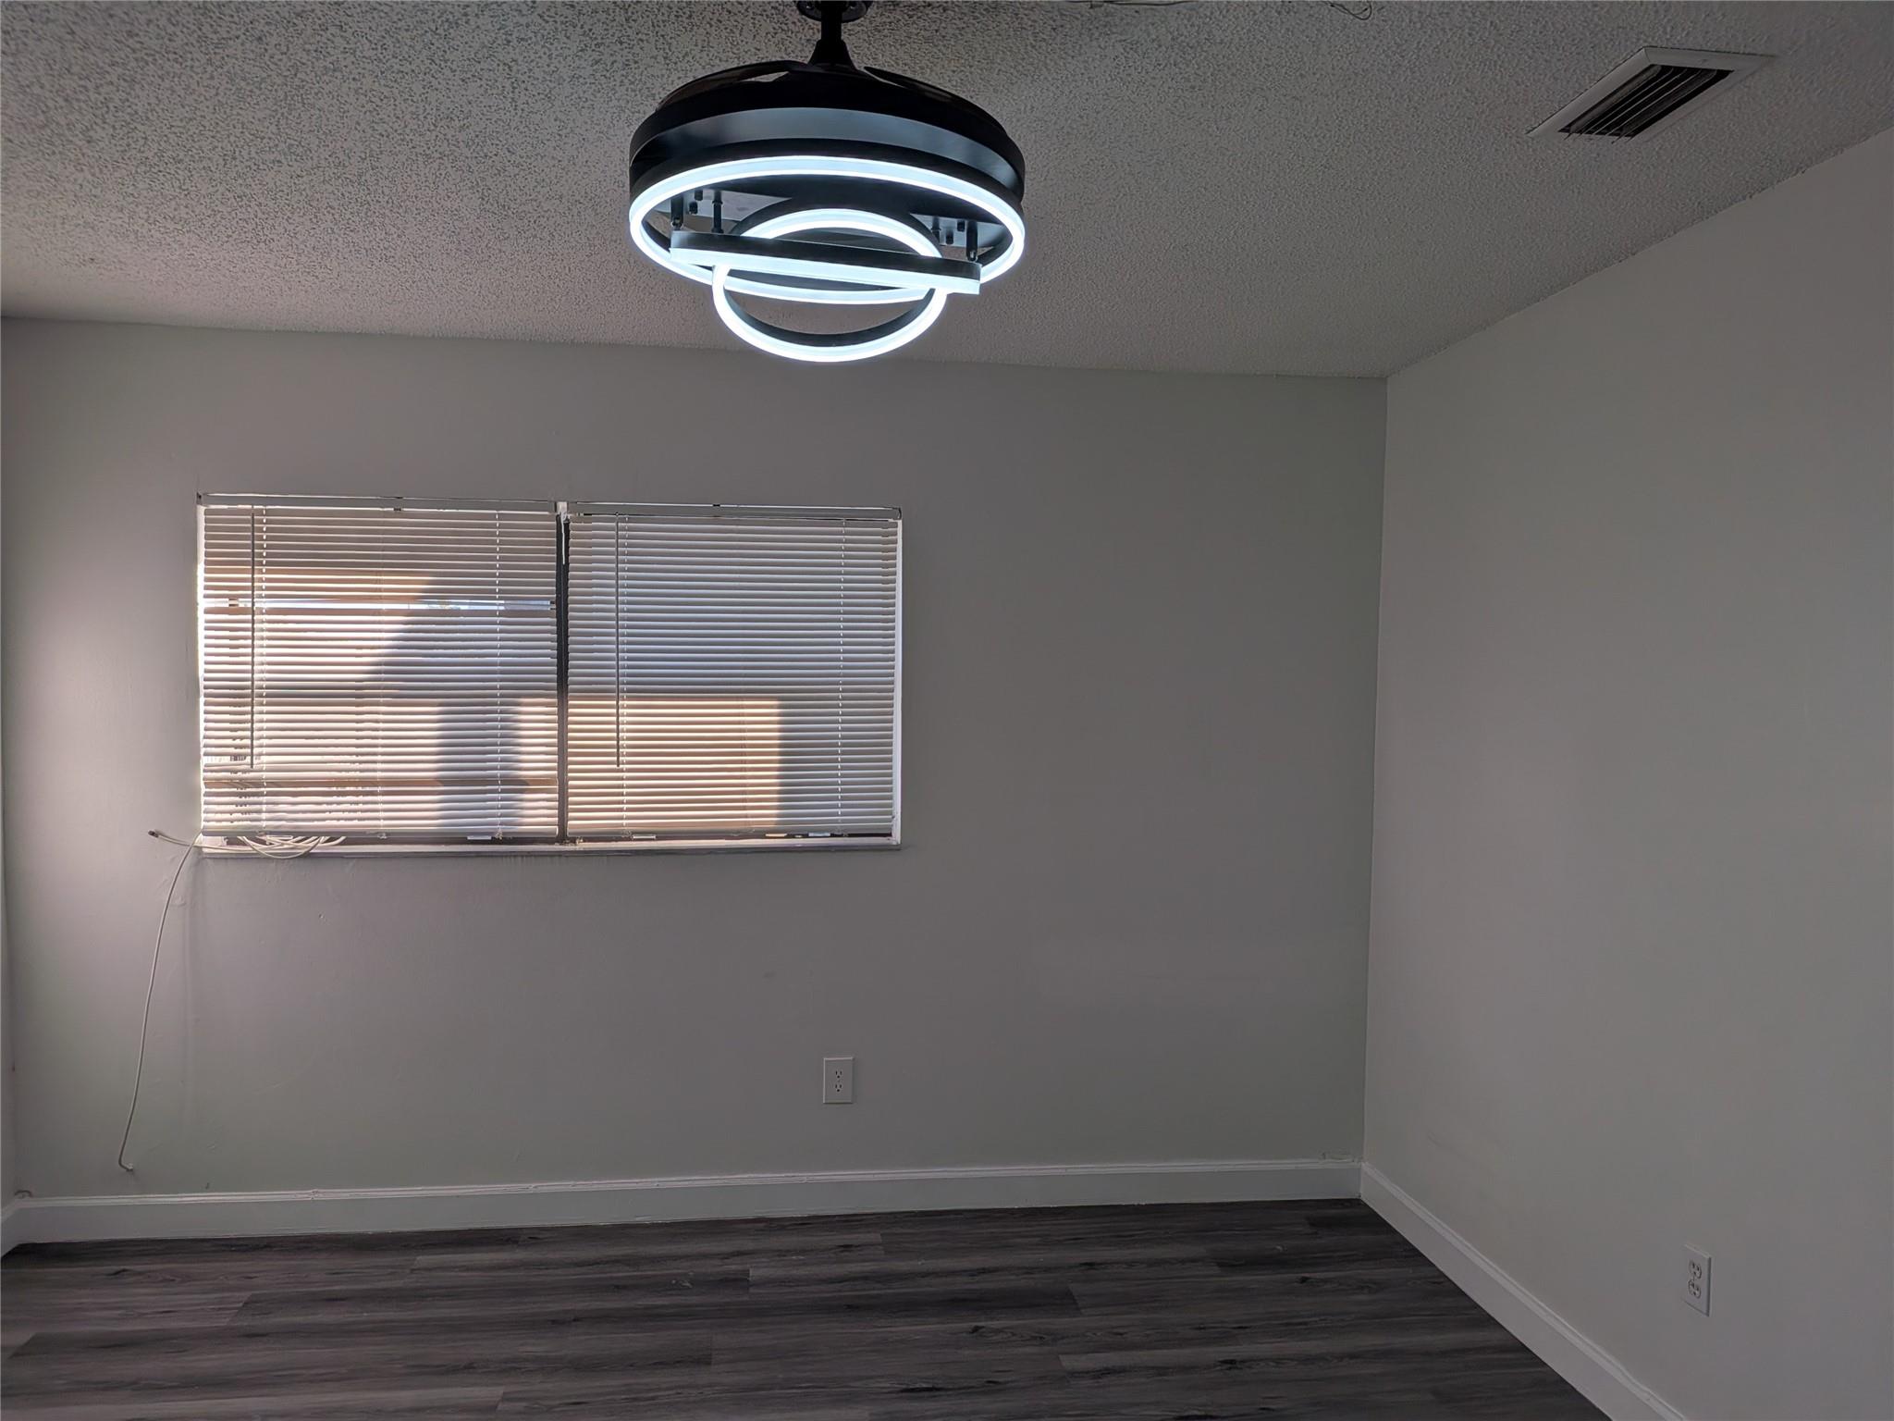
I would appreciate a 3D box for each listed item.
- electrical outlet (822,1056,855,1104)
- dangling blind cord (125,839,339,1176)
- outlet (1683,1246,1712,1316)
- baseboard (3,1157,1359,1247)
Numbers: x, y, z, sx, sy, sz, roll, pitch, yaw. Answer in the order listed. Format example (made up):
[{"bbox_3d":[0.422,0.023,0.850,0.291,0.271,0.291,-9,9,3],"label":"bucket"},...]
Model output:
[{"bbox_3d":[-0.307,1.057,3.742,0.086,0.132,0.010,1,1,-7],"label":"electrical outlet"},{"bbox_3d":[-1.925,0.784,3.538,0.570,0.915,0.080,1,1,-7],"label":"dangling blind cord"},{"bbox_3d":[1.432,1.091,2.515,0.010,0.116,0.072,1,1,-7],"label":"outlet"},{"bbox_3d":[-0.604,1.377,3.711,3.755,0.122,0.015,1,1,-7],"label":"baseboard"}]

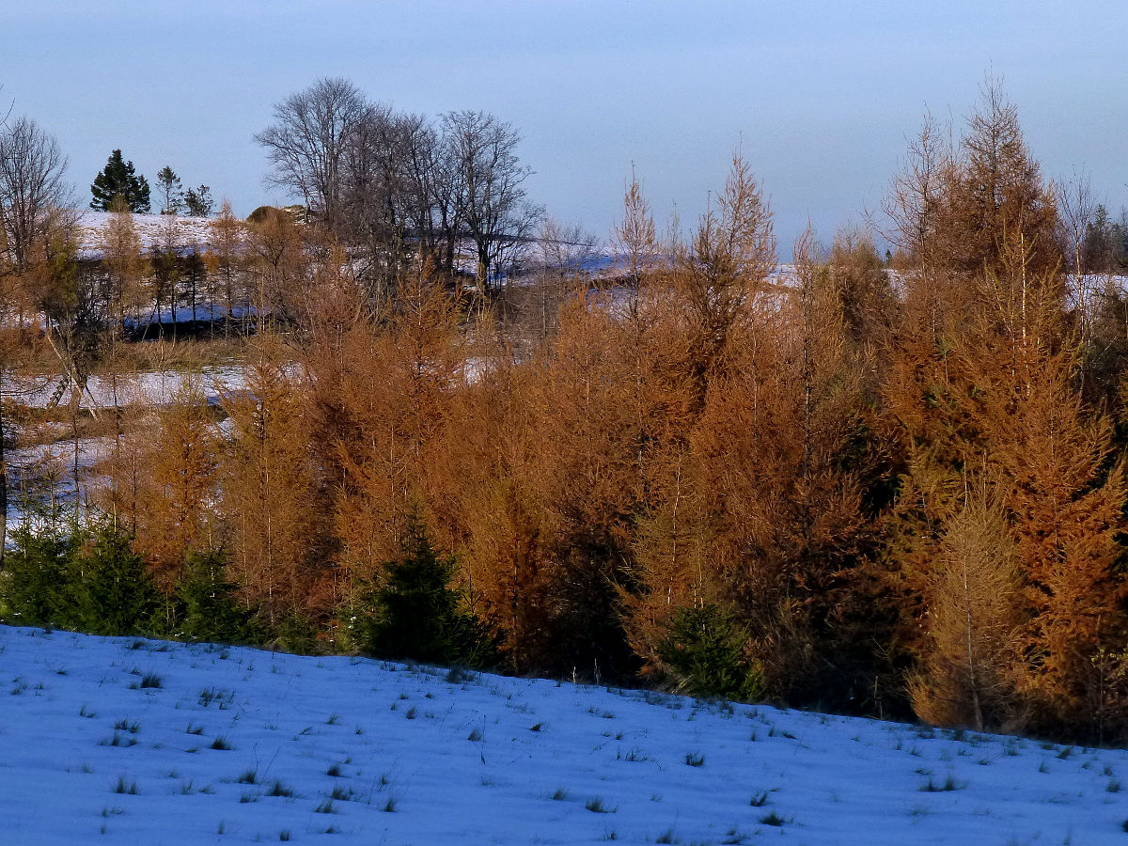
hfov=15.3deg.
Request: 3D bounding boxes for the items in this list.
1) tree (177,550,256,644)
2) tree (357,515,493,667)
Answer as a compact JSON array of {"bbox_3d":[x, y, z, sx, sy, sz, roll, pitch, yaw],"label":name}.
[{"bbox_3d":[-5.867,2.929,71.000,1.334,1.588,1.294,0,2,0],"label":"tree"},{"bbox_3d":[-2.210,2.689,67.000,2.157,2.427,2.093,0,2,0],"label":"tree"}]

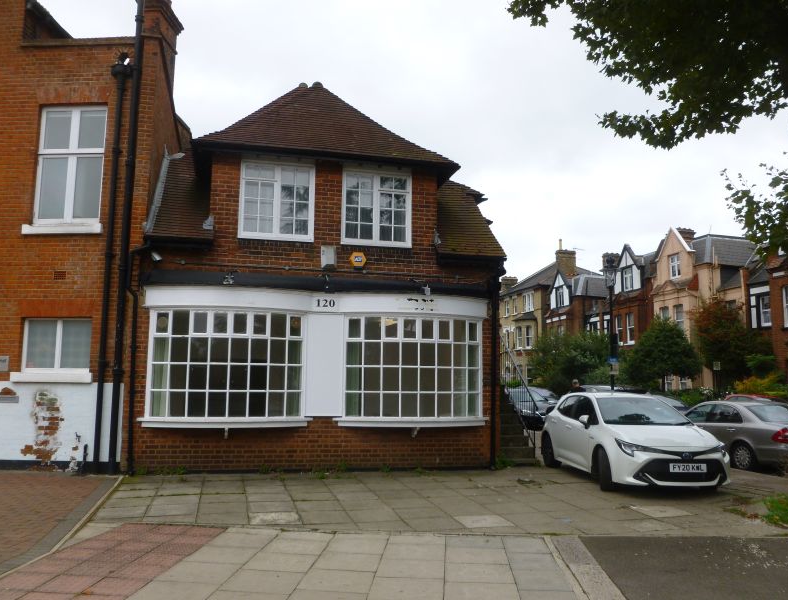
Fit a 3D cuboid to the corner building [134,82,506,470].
[{"bbox_3d":[-1.733,-0.607,14.729,6.600,7.950,7.200,2,-7,-11],"label":"corner building"}]

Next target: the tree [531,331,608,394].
[{"bbox_3d":[12.565,4.925,46.330,5.400,5.500,5.000,2,-7,-7],"label":"tree"}]

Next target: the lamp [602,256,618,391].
[{"bbox_3d":[6.061,1.380,18.117,0.420,5.280,0.420,2,-7,-7],"label":"lamp"}]

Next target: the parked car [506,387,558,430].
[{"bbox_3d":[4.310,3.724,22.087,1.790,1.450,4.300,2,-7,-11],"label":"parked car"}]

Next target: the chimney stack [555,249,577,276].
[{"bbox_3d":[16.432,-3.593,62.000,1.800,2.700,1.100,2,-7,-7],"label":"chimney stack"}]

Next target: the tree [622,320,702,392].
[{"bbox_3d":[14.602,3.686,35.322,4.100,5.370,4.000,2,-7,-7],"label":"tree"}]

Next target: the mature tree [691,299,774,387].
[{"bbox_3d":[16.141,2.879,30.857,3.900,5.940,3.700,2,-7,-7],"label":"mature tree"}]

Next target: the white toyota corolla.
[{"bbox_3d":[3.950,2.326,11.086,1.800,1.440,4.370,2,-7,-6],"label":"white toyota corolla"}]

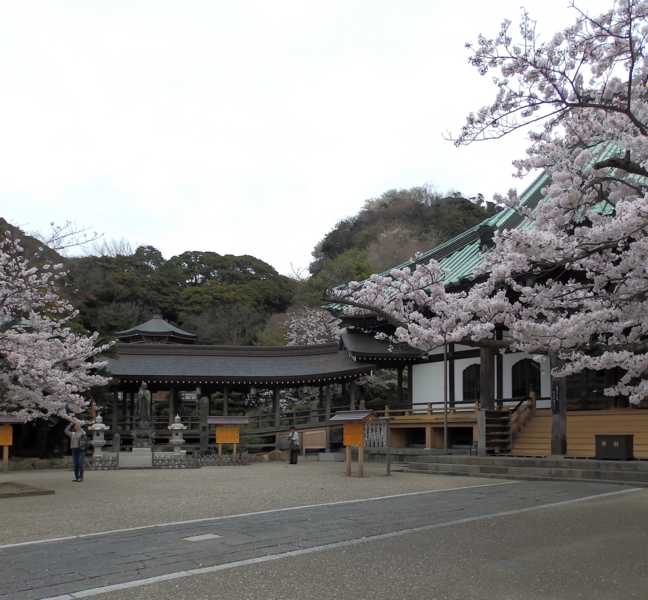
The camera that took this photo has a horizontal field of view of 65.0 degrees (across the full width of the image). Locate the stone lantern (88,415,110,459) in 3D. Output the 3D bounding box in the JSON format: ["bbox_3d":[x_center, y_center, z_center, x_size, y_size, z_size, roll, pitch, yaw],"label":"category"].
[{"bbox_3d":[-8.736,5.375,19.800,0.820,1.840,0.820,2,-11,-9],"label":"stone lantern"}]

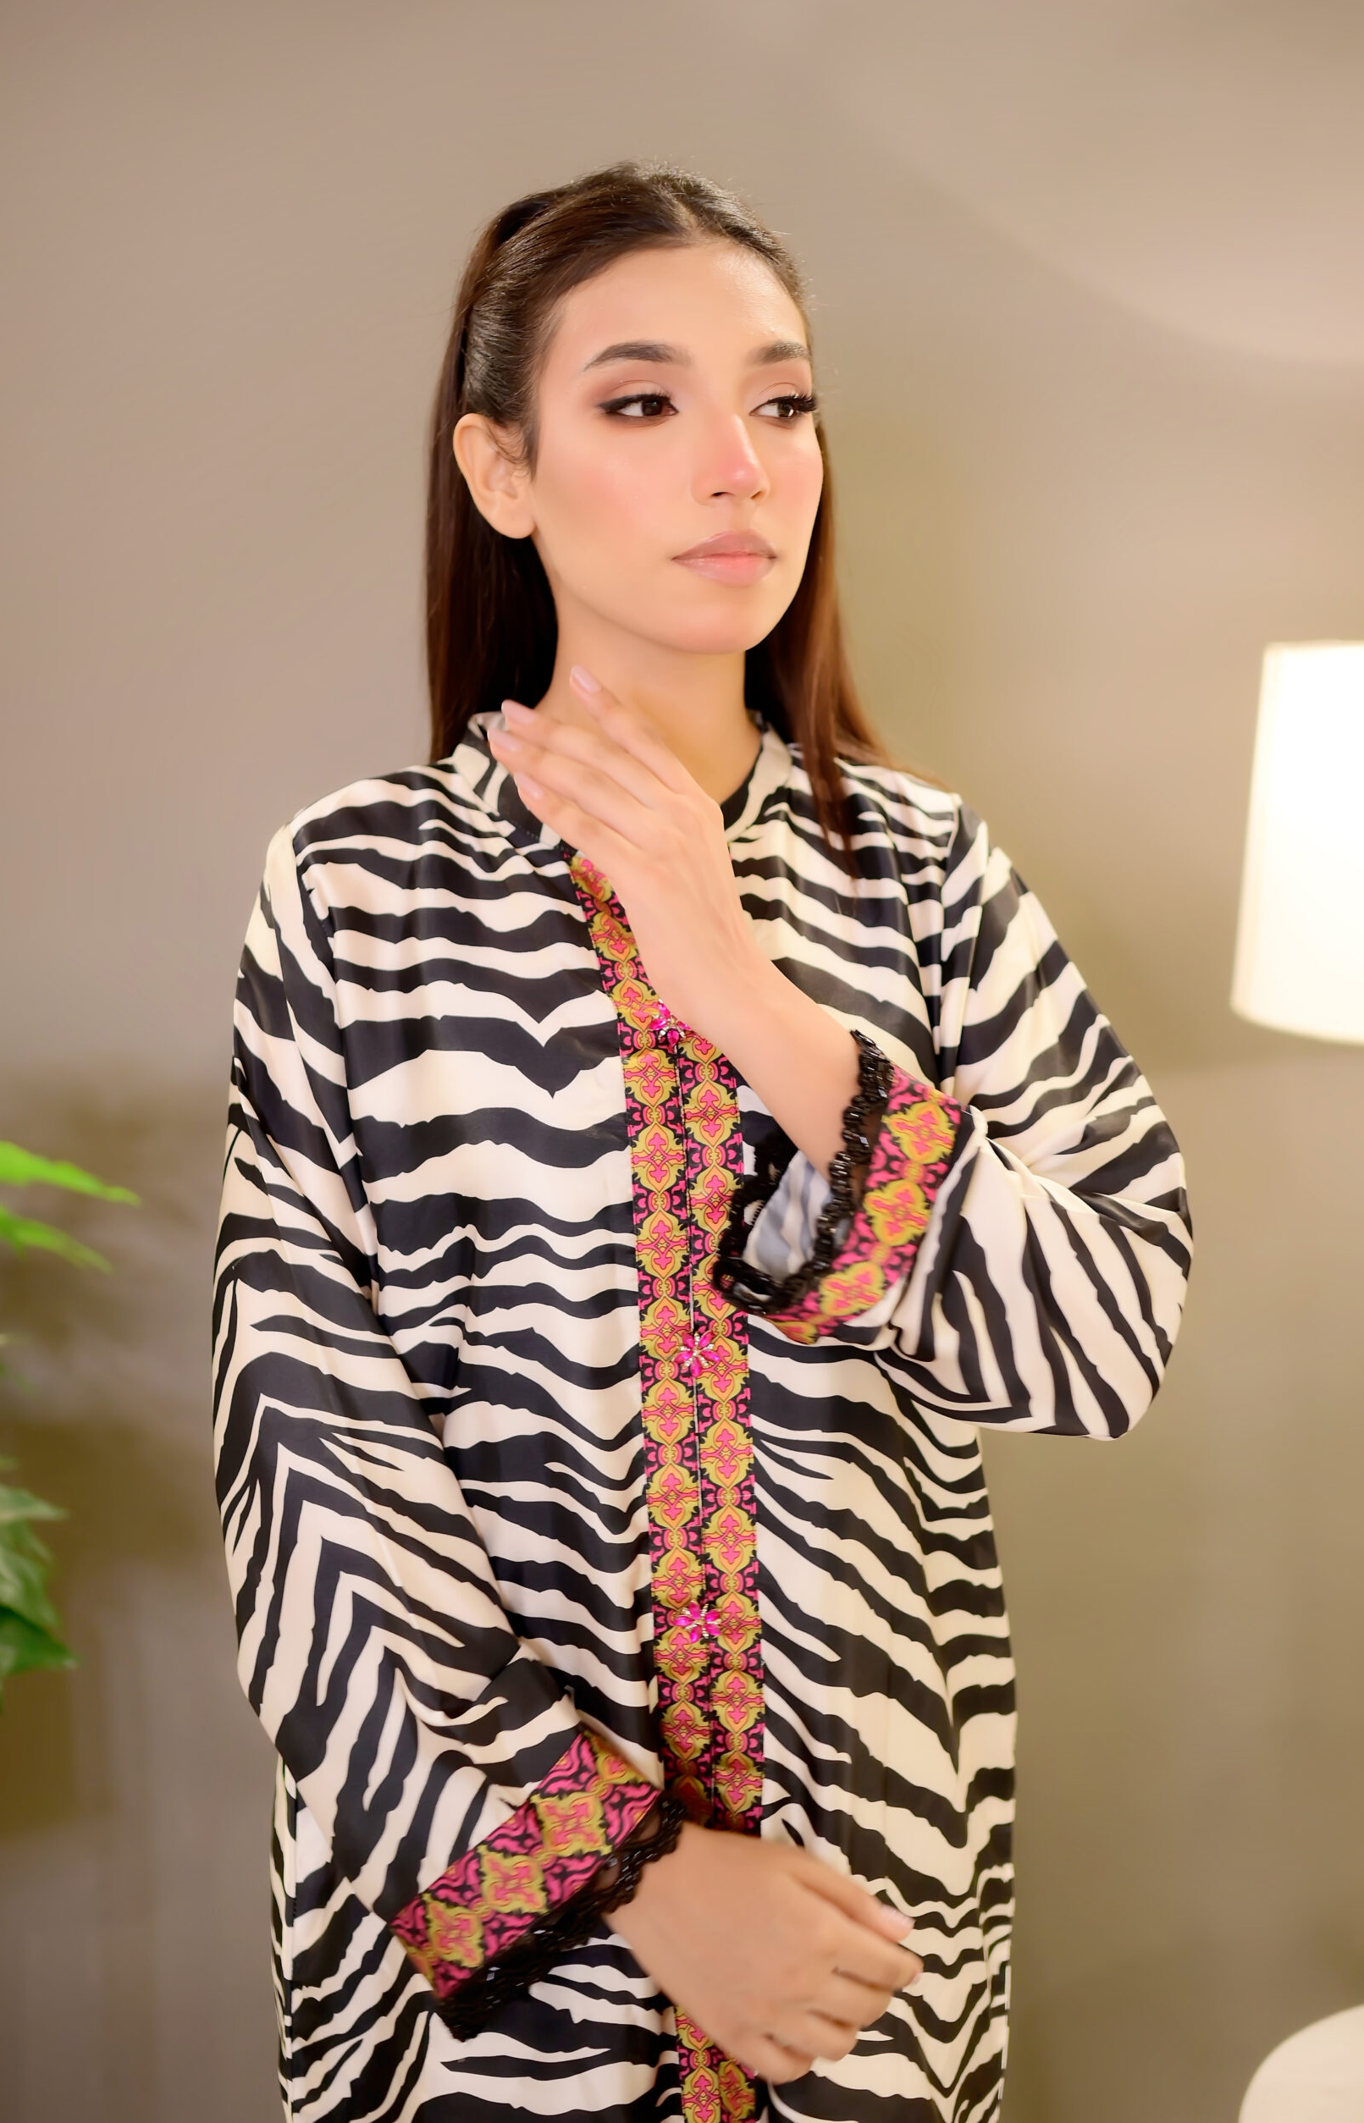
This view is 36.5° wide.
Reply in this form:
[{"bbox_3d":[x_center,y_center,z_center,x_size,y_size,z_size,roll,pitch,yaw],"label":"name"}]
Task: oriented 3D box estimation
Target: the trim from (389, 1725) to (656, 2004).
[{"bbox_3d":[-0.074,0.382,0.985,0.134,0.045,0.062,-47,-4,-18],"label":"trim"}]

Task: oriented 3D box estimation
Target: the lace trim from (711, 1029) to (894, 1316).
[{"bbox_3d":[0.055,0.050,0.915,0.032,0.132,0.066,26,0,-36],"label":"lace trim"}]

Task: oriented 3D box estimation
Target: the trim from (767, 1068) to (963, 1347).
[{"bbox_3d":[0.079,0.064,0.935,0.045,0.128,0.066,26,0,-36],"label":"trim"}]

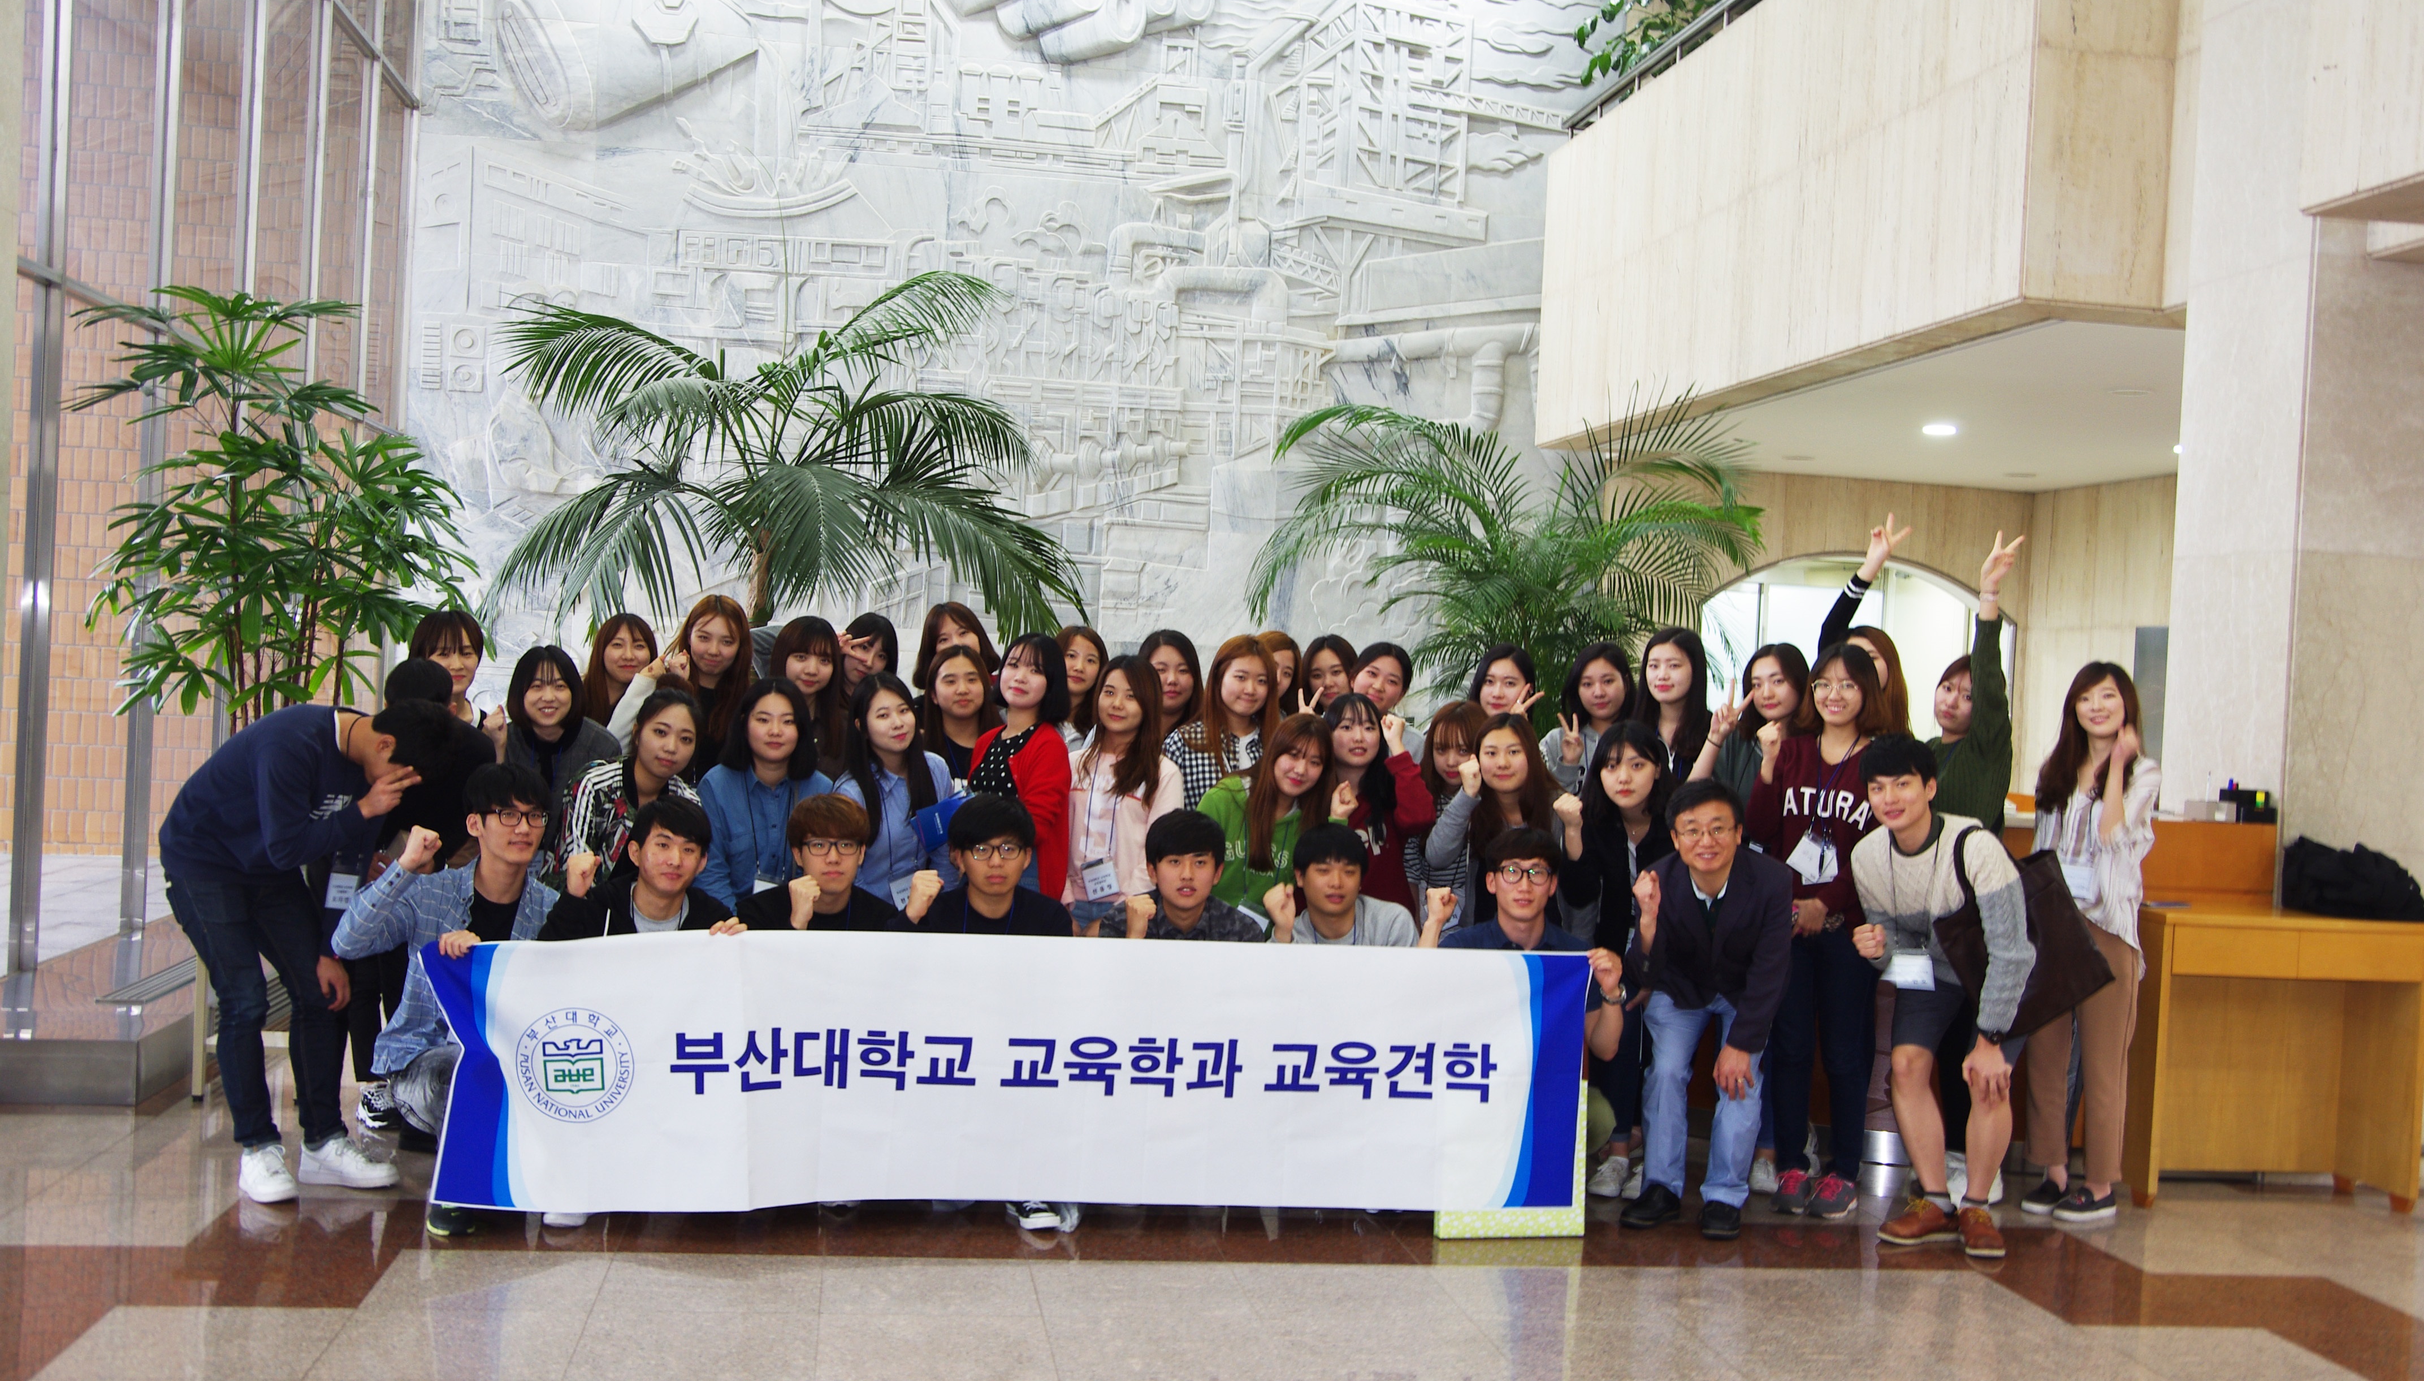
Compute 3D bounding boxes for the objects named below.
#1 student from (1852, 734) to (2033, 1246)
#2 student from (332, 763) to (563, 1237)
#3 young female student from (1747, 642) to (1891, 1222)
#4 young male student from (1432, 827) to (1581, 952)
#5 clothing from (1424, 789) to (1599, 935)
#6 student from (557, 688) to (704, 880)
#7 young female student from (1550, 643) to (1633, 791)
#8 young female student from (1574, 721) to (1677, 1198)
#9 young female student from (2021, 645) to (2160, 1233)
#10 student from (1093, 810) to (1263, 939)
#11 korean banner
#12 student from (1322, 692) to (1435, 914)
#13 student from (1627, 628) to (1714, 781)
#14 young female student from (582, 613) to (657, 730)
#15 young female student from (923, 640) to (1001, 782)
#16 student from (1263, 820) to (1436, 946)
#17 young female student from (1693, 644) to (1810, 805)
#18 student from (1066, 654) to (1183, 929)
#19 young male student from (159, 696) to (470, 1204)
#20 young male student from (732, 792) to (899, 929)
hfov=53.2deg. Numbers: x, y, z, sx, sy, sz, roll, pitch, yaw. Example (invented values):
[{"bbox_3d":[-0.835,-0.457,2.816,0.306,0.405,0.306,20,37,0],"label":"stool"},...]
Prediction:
[{"bbox_3d":[2.002,0.808,6.600,0.500,1.376,0.640,3,1,21],"label":"student"},{"bbox_3d":[-1.960,0.747,6.249,0.600,1.121,0.700,2,1,-22],"label":"student"},{"bbox_3d":[1.779,0.682,7.050,0.440,1.643,0.320,3,1,9],"label":"young female student"},{"bbox_3d":[0.866,0.924,6.755,0.540,1.082,0.620,3,1,1],"label":"young male student"},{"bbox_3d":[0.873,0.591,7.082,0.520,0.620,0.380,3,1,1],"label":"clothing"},{"bbox_3d":[-1.623,0.664,6.857,0.450,1.355,0.420,2,1,-23],"label":"student"},{"bbox_3d":[1.161,0.646,7.508,0.450,1.593,0.320,3,1,7],"label":"young female student"},{"bbox_3d":[1.251,0.785,7.101,0.430,1.370,0.480,3,1,3],"label":"young female student"},{"bbox_3d":[2.605,0.728,7.179,0.400,1.628,0.310,3,1,23],"label":"young female student"},{"bbox_3d":[-0.096,0.855,6.455,0.580,1.082,0.720,3,1,-2],"label":"student"},{"bbox_3d":[-0.481,1.004,6.247,3.000,0.720,0.120,3,1,-11],"label":"korean banner"},{"bbox_3d":[0.457,0.716,7.305,0.450,1.420,0.450,3,1,-1],"label":"student"},{"bbox_3d":[1.411,0.639,7.560,0.430,1.675,0.300,3,1,9],"label":"student"},{"bbox_3d":[-1.832,0.530,7.458,0.430,1.534,0.300,3,1,-15],"label":"young female student"},{"bbox_3d":[-0.787,0.615,7.410,0.430,1.514,0.300,3,1,-5],"label":"young female student"},{"bbox_3d":[0.355,0.900,6.667,0.560,1.065,0.620,3,1,-1],"label":"student"},{"bbox_3d":[1.651,0.676,7.340,0.450,1.633,0.320,3,1,14],"label":"young female student"},{"bbox_3d":[-0.266,0.647,7.154,0.420,1.490,0.400,3,1,1],"label":"student"},{"bbox_3d":[-2.372,0.663,6.420,0.740,1.299,0.470,3,1,31],"label":"young male student"},{"bbox_3d":[-1.053,0.826,6.435,0.520,1.103,0.620,3,1,-7],"label":"young male student"}]

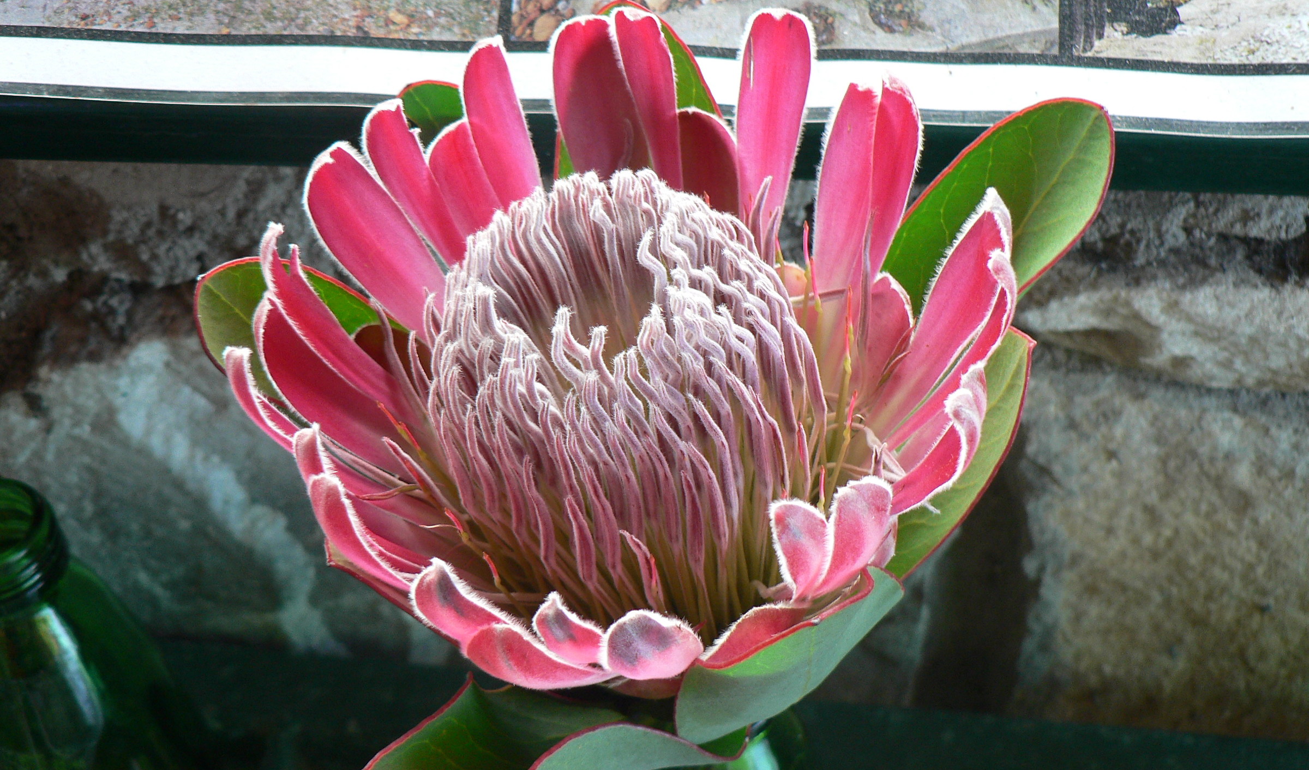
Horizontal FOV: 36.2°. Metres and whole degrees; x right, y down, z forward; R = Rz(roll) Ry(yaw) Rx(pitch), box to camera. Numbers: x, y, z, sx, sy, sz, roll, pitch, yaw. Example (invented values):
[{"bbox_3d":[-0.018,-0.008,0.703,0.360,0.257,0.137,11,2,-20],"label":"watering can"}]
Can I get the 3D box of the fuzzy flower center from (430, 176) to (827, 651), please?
[{"bbox_3d":[-0.003,0.011,0.360,0.068,0.070,0.068,-9,36,0],"label":"fuzzy flower center"}]

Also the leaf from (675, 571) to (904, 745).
[{"bbox_3d":[0.022,0.049,0.352,0.043,0.055,0.022,-24,77,-23],"label":"leaf"}]

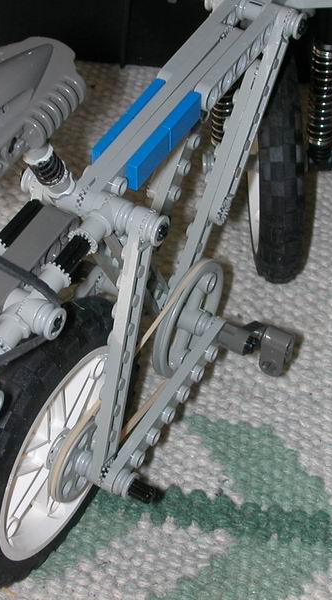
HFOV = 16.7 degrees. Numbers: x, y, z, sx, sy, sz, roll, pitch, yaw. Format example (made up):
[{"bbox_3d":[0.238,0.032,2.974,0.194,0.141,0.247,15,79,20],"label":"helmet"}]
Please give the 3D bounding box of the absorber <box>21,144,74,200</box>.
[{"bbox_3d":[-0.027,-0.029,0.255,0.008,0.018,0.008,-4,67,10],"label":"absorber"}]

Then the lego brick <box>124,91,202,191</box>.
[{"bbox_3d":[0.000,-0.040,0.281,0.003,0.008,0.032,23,52,20],"label":"lego brick"}]

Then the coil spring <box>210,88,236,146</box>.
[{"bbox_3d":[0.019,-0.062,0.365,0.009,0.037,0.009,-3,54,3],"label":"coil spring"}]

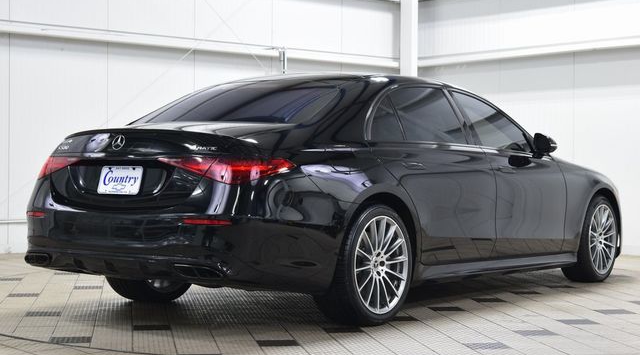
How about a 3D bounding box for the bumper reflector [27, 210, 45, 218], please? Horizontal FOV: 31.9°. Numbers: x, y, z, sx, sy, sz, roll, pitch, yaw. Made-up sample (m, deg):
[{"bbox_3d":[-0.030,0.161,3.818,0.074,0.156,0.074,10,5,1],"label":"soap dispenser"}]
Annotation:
[{"bbox_3d":[-1.608,0.205,6.348,0.035,0.036,0.260,0,1,-37],"label":"bumper reflector"}]

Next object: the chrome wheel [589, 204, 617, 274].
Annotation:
[{"bbox_3d":[2.158,0.479,8.956,0.220,0.560,0.560,1,1,36],"label":"chrome wheel"}]

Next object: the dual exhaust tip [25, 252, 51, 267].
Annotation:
[{"bbox_3d":[-1.573,0.462,6.346,0.260,0.078,0.100,1,1,44],"label":"dual exhaust tip"}]

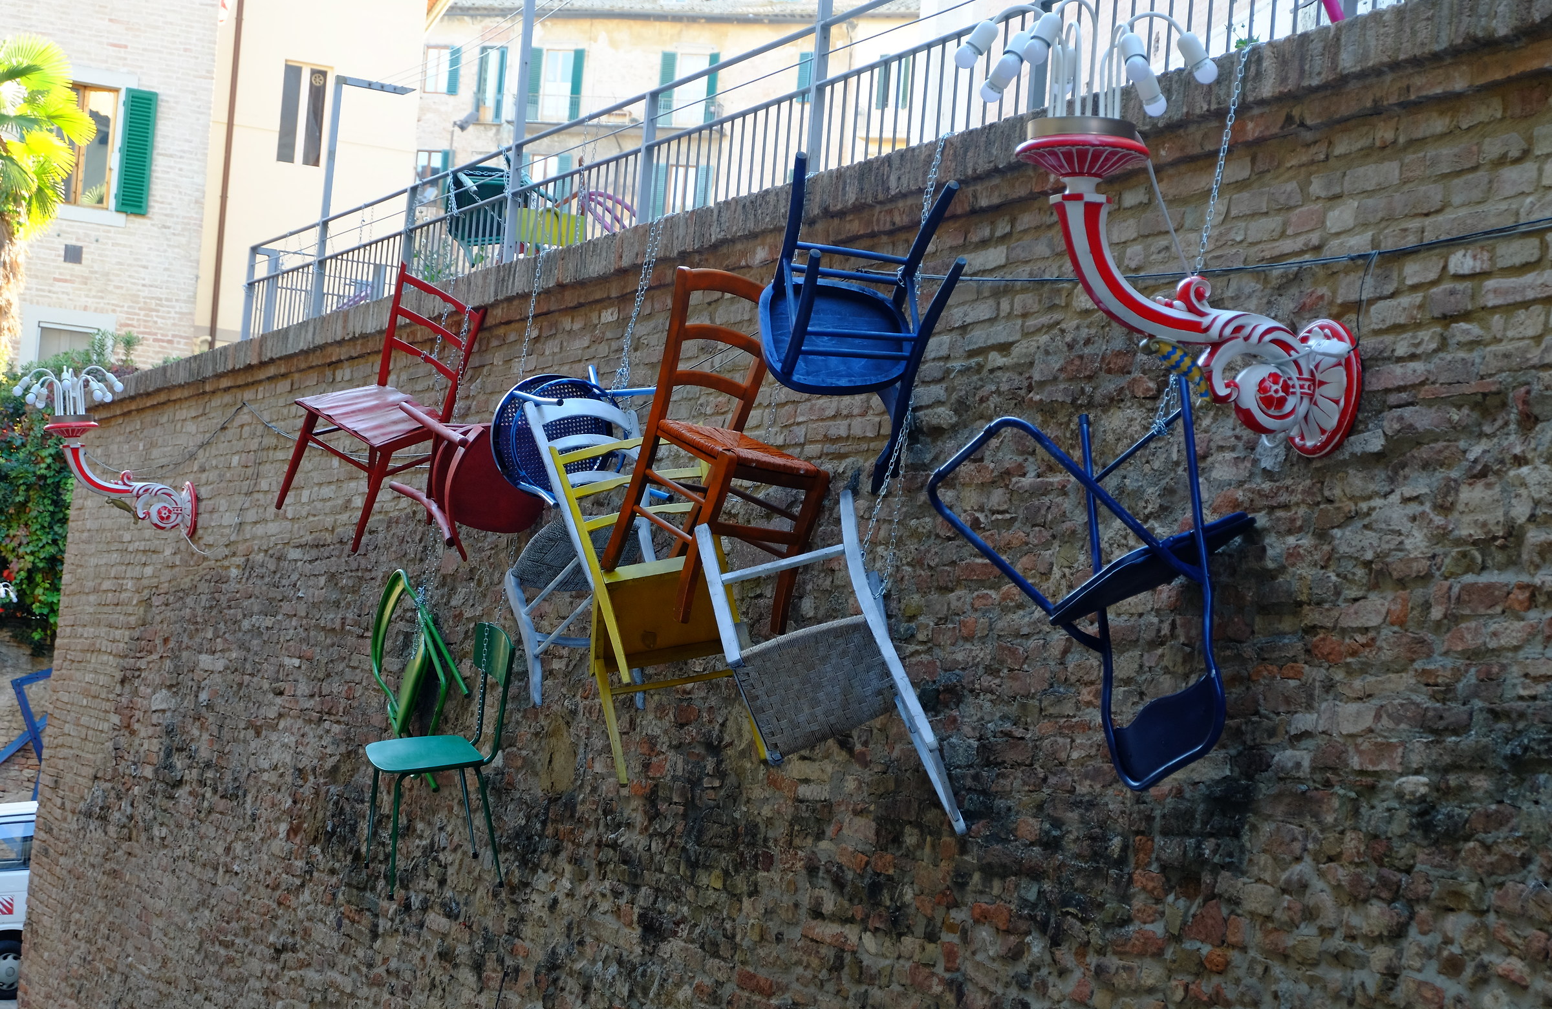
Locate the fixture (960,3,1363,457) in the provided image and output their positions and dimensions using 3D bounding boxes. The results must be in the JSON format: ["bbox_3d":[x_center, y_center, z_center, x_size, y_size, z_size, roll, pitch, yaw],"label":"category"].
[{"bbox_3d":[0.796,-0.560,6.553,0.871,0.855,0.530,6,-3,-22],"label":"fixture"}]

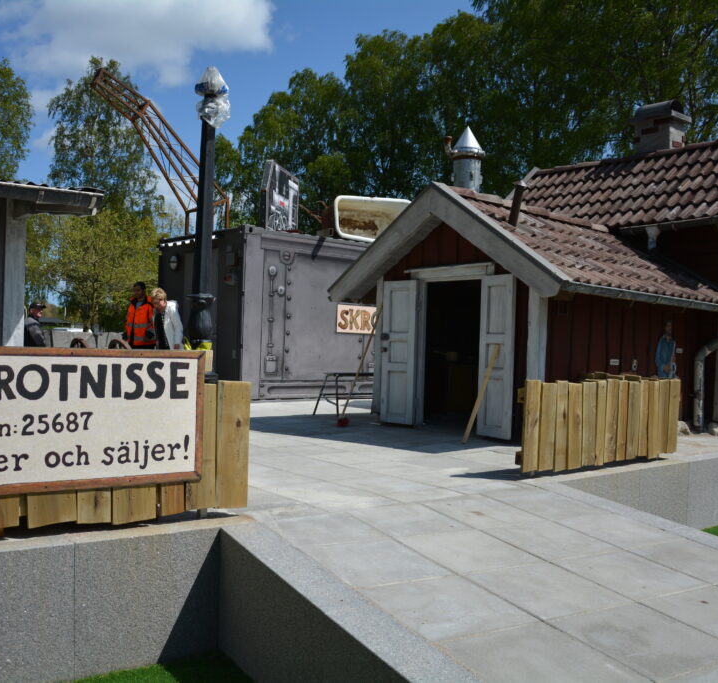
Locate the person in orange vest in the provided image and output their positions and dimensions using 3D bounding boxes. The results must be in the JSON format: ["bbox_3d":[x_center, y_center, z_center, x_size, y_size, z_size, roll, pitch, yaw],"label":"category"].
[{"bbox_3d":[-3.467,-0.058,12.100,0.540,1.776,0.360,2,0,9],"label":"person in orange vest"}]

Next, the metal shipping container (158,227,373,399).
[{"bbox_3d":[-0.294,-0.370,14.217,6.060,2.590,2.440,2,0,-43],"label":"metal shipping container"}]

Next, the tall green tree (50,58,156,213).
[{"bbox_3d":[-13.101,-7.159,39.997,6.000,15.360,6.000,2,0,0],"label":"tall green tree"}]

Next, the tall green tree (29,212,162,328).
[{"bbox_3d":[-8.904,-1.922,25.999,4.800,5.159,4.800,2,0,0],"label":"tall green tree"}]

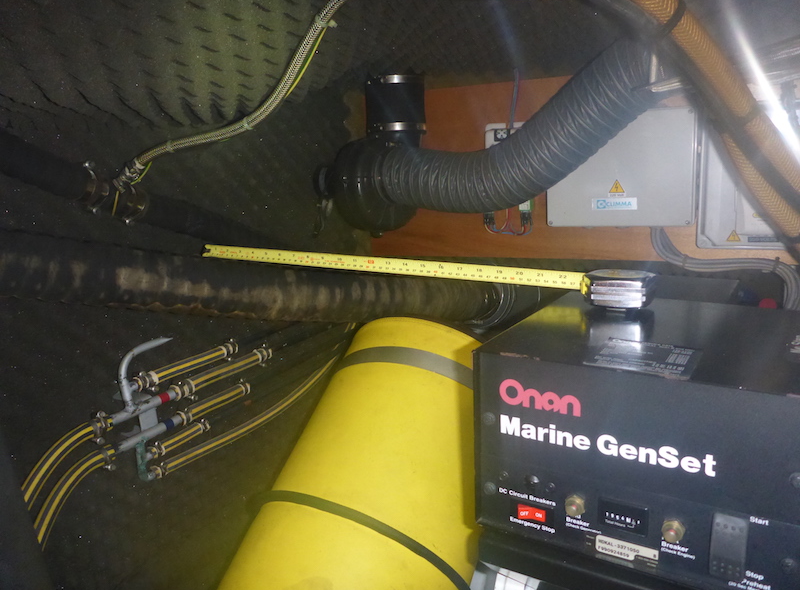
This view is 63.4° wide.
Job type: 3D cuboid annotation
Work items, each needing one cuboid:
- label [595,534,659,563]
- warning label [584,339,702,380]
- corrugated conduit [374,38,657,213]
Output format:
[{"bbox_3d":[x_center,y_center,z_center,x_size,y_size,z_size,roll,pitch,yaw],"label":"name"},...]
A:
[{"bbox_3d":[0.175,0.198,0.500,0.047,0.015,0.001,5,14,32],"label":"label"},{"bbox_3d":[0.192,0.048,0.507,0.076,0.001,0.079,5,14,32],"label":"warning label"},{"bbox_3d":[0.167,-0.251,1.025,0.475,0.243,0.140,5,14,32],"label":"corrugated conduit"}]

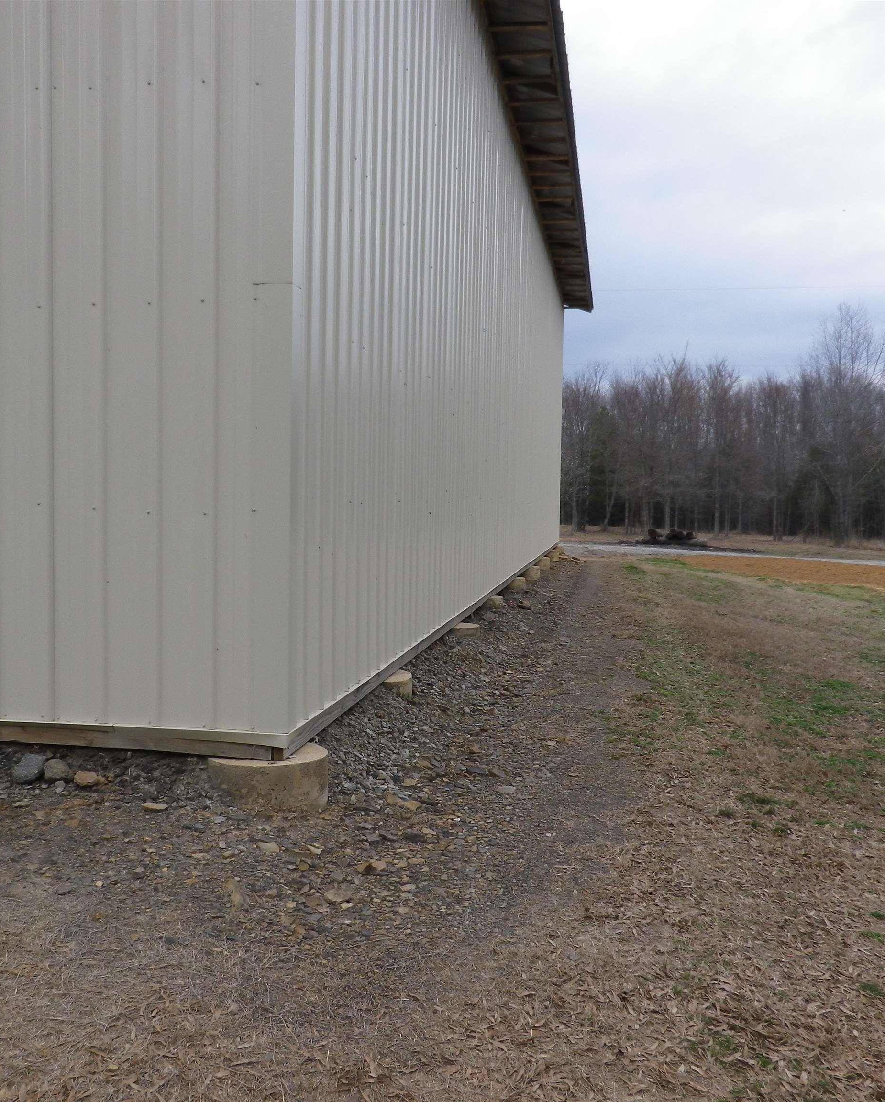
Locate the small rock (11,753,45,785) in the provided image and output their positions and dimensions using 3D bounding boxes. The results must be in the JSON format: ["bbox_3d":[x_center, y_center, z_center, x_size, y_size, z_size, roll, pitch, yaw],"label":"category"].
[{"bbox_3d":[-1.628,0.859,4.180,0.122,0.112,0.105,-1,3,-21],"label":"small rock"}]

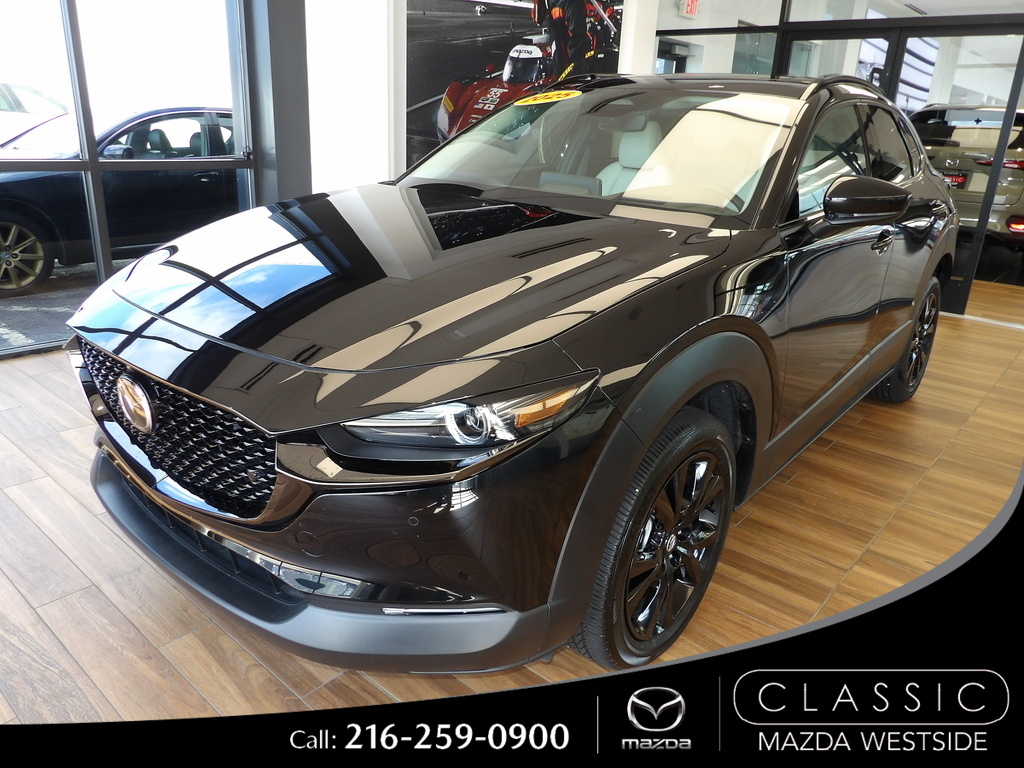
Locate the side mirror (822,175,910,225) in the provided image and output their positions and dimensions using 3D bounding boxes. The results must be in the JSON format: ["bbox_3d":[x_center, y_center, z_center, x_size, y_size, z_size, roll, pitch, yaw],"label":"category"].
[{"bbox_3d":[1.041,-0.550,2.102,0.235,0.140,0.185,18,25,37],"label":"side mirror"}]

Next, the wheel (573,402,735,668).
[{"bbox_3d":[0.344,0.376,1.849,0.225,0.690,0.690,18,25,37],"label":"wheel"}]

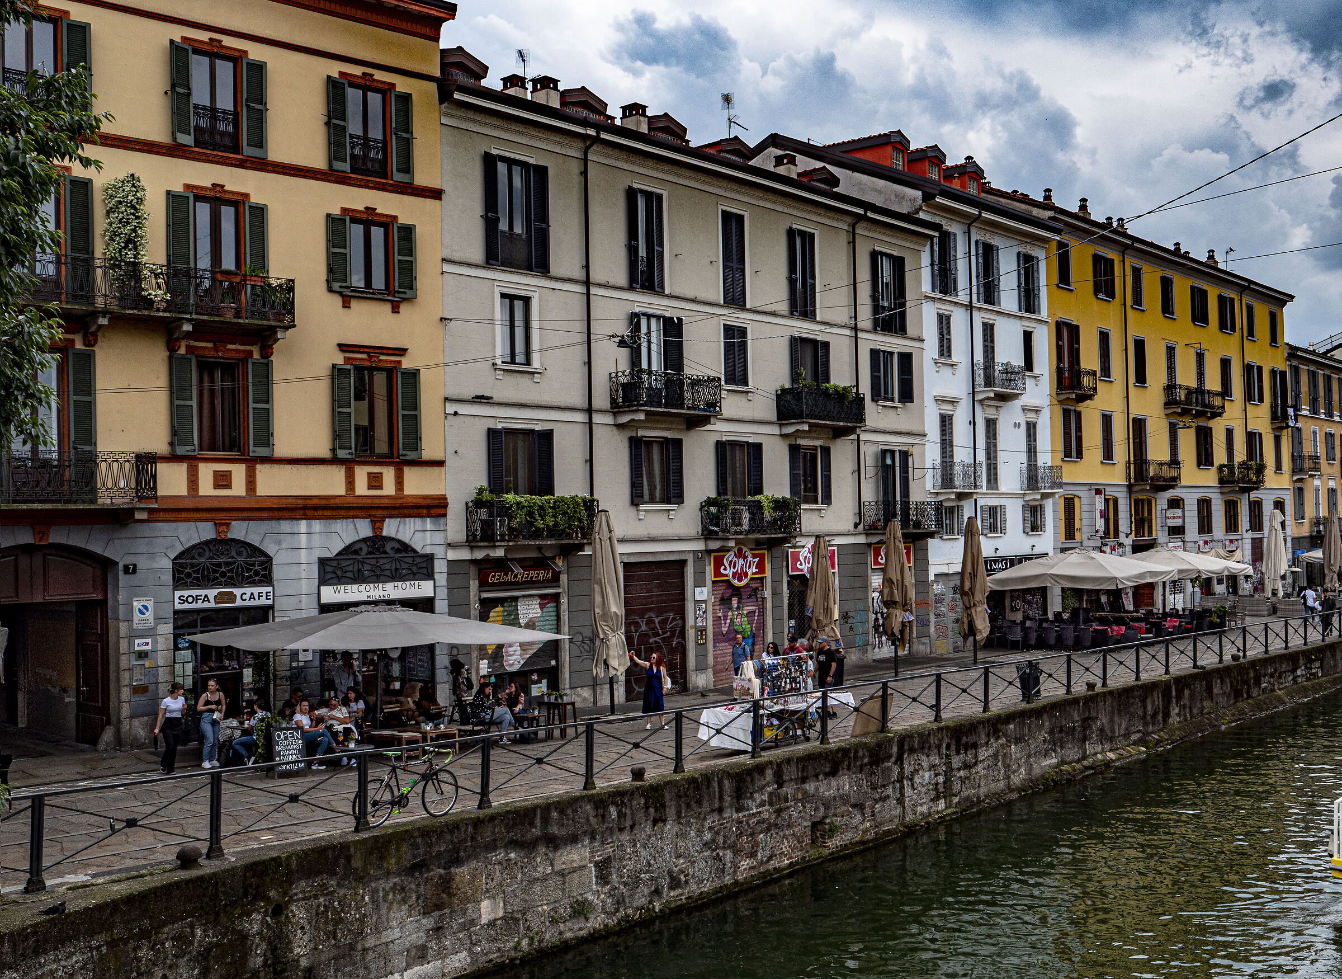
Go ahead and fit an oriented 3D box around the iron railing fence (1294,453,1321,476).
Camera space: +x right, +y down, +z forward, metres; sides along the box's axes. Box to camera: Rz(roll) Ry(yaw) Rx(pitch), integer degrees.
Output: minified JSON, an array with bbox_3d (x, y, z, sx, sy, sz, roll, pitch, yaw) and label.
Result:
[{"bbox_3d":[38.080,-1.531,78.832,0.850,1.060,2.470,-3,-2,42],"label":"iron railing fence"}]

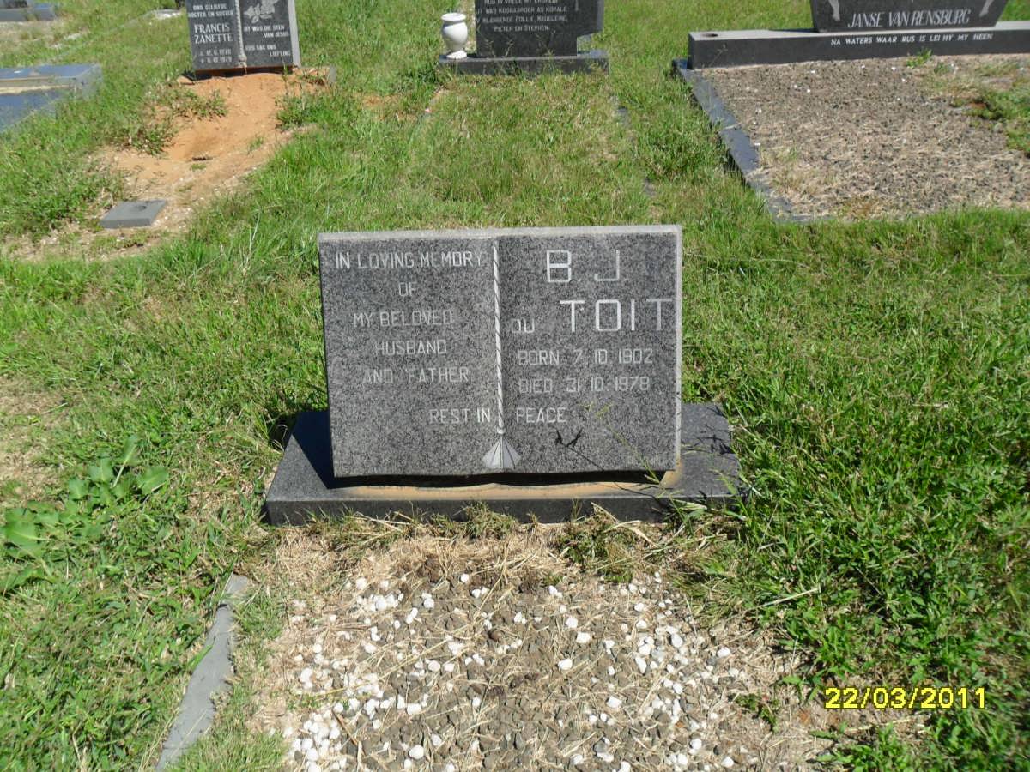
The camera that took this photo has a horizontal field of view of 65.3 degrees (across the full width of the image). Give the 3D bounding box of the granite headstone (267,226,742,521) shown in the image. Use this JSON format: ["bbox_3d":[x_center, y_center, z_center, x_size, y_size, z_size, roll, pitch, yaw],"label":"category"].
[{"bbox_3d":[-0.028,-0.026,1.654,0.985,0.540,0.335,-1,39,2],"label":"granite headstone"}]

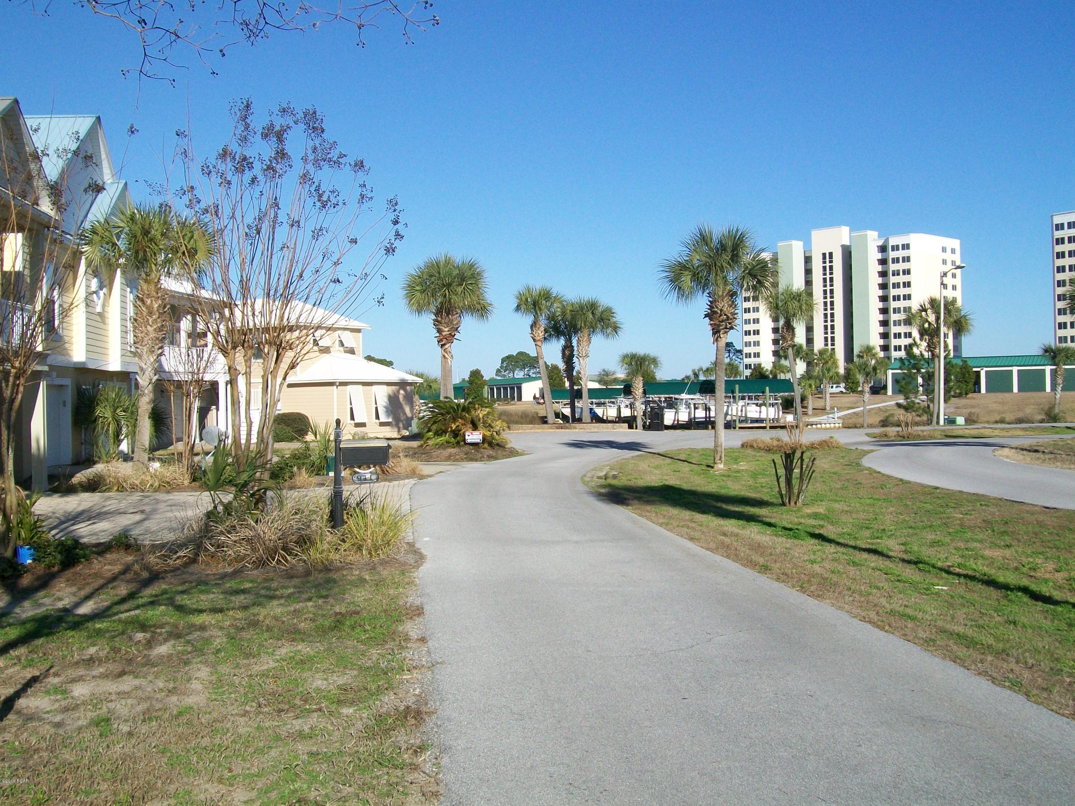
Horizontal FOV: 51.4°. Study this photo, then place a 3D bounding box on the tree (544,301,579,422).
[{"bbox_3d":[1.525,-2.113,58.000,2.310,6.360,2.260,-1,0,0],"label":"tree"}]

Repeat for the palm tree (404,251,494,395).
[{"bbox_3d":[-2.707,-1.660,34.000,2.730,5.750,2.680,-1,0,0],"label":"palm tree"}]

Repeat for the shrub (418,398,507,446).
[{"bbox_3d":[-2.474,0.611,37.000,2.850,1.620,2.700,-1,0,0],"label":"shrub"}]

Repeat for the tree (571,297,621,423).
[{"bbox_3d":[2.918,-2.126,55.500,2.450,6.200,2.450,-1,0,0],"label":"tree"}]

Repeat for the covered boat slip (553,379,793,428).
[{"bbox_3d":[11.633,0.168,107.955,7.790,4.085,27.550,-1,0,-29],"label":"covered boat slip"}]

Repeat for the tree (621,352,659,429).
[{"bbox_3d":[5.061,-0.599,55.000,1.980,3.880,1.940,-1,0,0],"label":"tree"}]

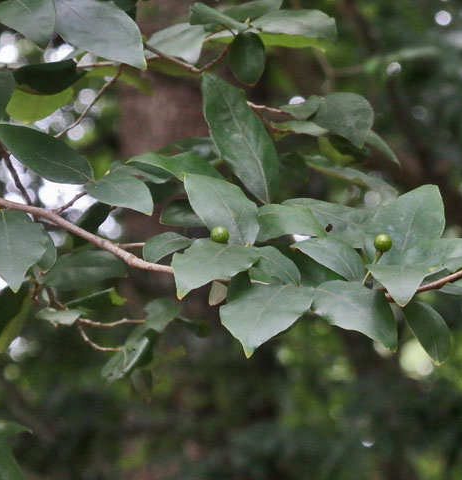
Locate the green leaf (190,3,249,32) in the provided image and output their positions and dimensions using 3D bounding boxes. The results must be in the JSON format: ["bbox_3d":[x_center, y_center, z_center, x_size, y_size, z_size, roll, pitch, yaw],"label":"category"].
[{"bbox_3d":[-0.008,-0.148,3.050,0.049,0.016,0.028,13,15,-38],"label":"green leaf"}]

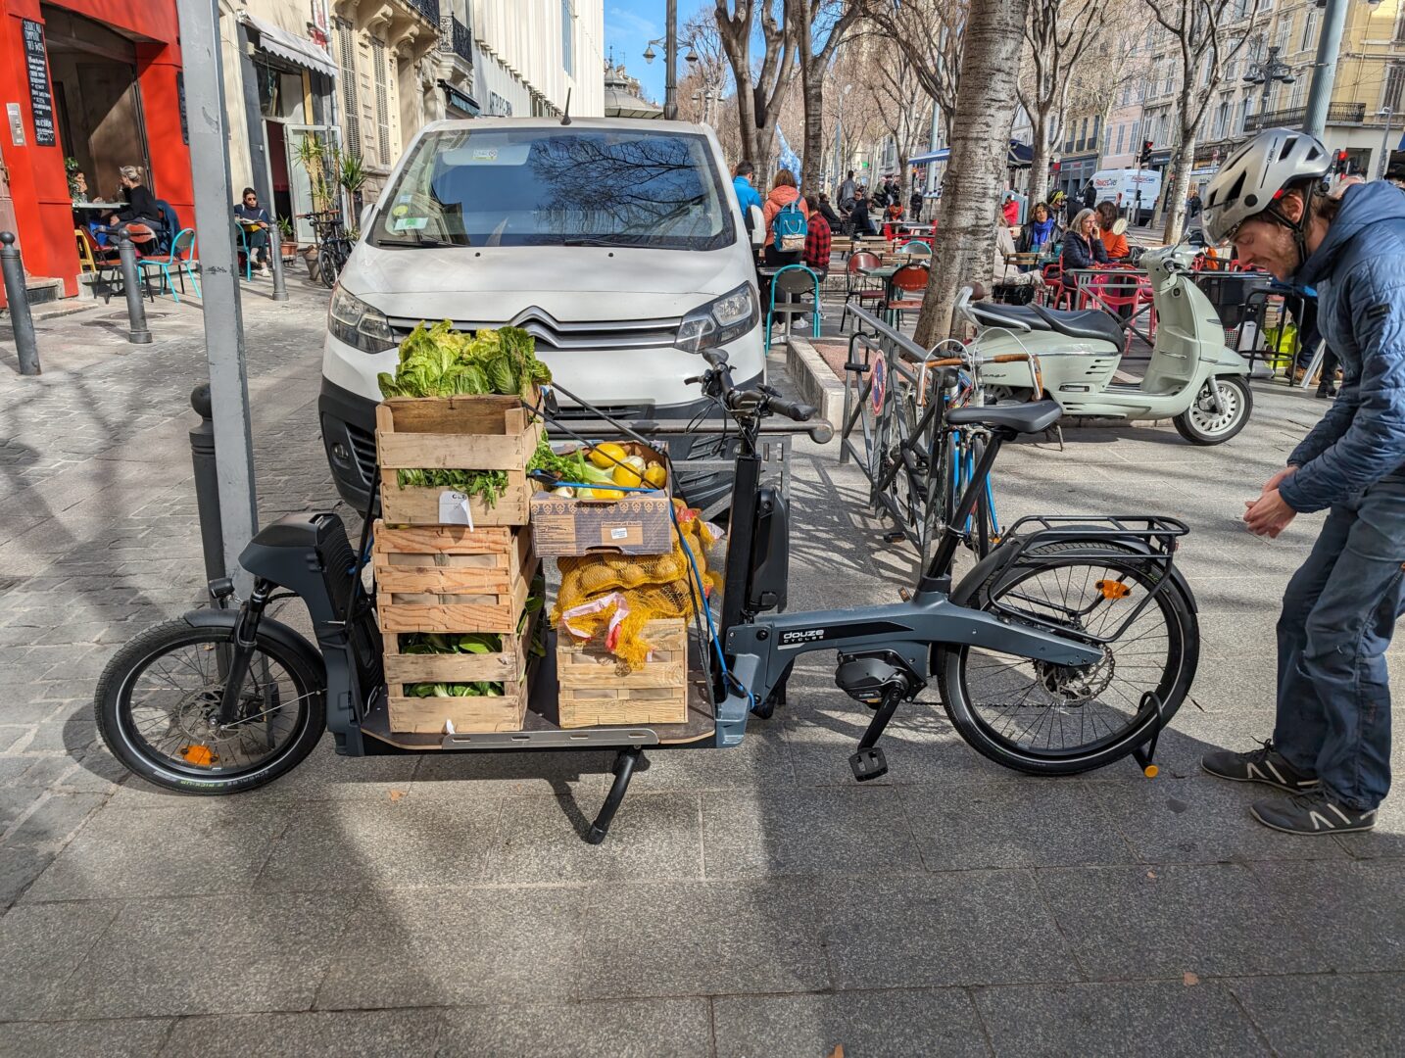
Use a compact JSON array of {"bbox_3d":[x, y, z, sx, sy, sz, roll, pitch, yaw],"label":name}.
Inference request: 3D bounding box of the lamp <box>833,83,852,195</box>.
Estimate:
[{"bbox_3d":[8.181,-22.990,58.243,0.750,6.700,0.350,6,17,17],"label":"lamp"}]

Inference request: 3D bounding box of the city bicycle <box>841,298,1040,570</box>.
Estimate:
[{"bbox_3d":[0.885,-0.340,3.720,0.450,1.000,1.700,2,18,3],"label":"city bicycle"}]

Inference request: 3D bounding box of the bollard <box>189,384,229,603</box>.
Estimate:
[{"bbox_3d":[-1.289,0.079,2.666,0.120,0.950,0.120,1,17,0],"label":"bollard"}]

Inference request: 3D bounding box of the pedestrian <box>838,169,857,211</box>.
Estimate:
[{"bbox_3d":[3.255,-7.199,22.000,0.500,1.740,0.400,5,18,11],"label":"pedestrian"}]

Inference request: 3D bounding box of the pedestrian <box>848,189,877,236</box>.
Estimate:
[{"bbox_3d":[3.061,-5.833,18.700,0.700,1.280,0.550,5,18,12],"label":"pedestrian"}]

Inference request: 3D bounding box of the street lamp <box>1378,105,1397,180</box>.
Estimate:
[{"bbox_3d":[26.662,-14.173,38.500,0.750,4.800,0.300,1,18,0],"label":"street lamp"}]

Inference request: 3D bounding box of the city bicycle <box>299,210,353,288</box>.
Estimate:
[{"bbox_3d":[-4.946,-3.924,13.650,0.600,1.030,1.600,5,17,11],"label":"city bicycle"}]

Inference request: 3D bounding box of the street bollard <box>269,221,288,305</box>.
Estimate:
[{"bbox_3d":[-4.523,-2.883,10.400,0.155,0.840,0.155,1,18,0],"label":"street bollard"}]

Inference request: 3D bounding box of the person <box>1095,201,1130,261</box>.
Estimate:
[{"bbox_3d":[4.217,-2.872,10.546,0.700,1.280,0.500,15,22,39],"label":"person"}]

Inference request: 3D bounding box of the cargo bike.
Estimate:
[{"bbox_3d":[-0.092,0.145,2.374,2.767,1.080,0.660,0,17,-4],"label":"cargo bike"}]

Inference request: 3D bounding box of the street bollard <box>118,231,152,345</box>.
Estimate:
[{"bbox_3d":[-4.409,-1.872,7.550,0.155,0.850,0.155,1,18,0],"label":"street bollard"}]

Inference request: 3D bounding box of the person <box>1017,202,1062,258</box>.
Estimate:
[{"bbox_3d":[3.836,-3.095,11.244,0.520,1.280,0.700,5,17,14],"label":"person"}]

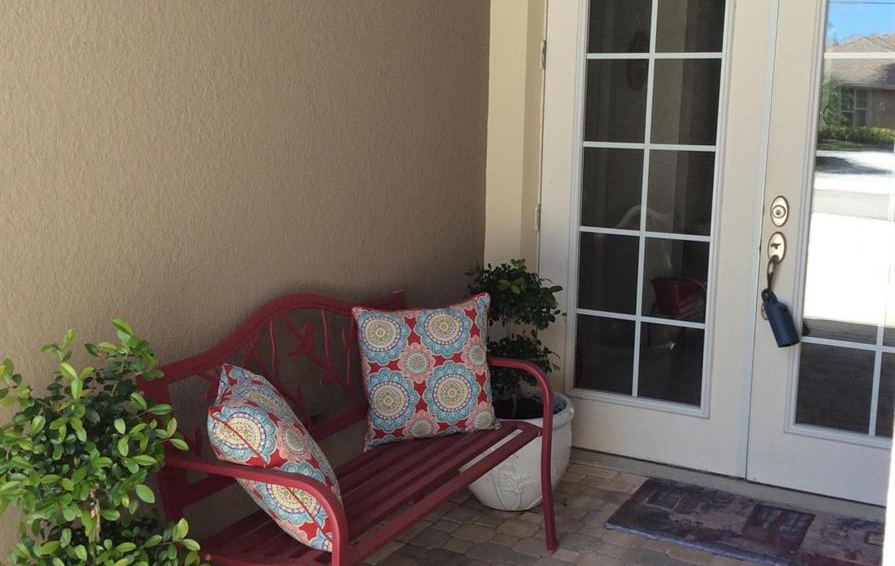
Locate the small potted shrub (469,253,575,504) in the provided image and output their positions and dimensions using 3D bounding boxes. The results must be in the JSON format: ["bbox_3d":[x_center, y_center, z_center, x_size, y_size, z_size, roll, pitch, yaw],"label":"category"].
[{"bbox_3d":[0.242,0.354,3.987,0.430,0.883,0.430,1,11,0],"label":"small potted shrub"}]

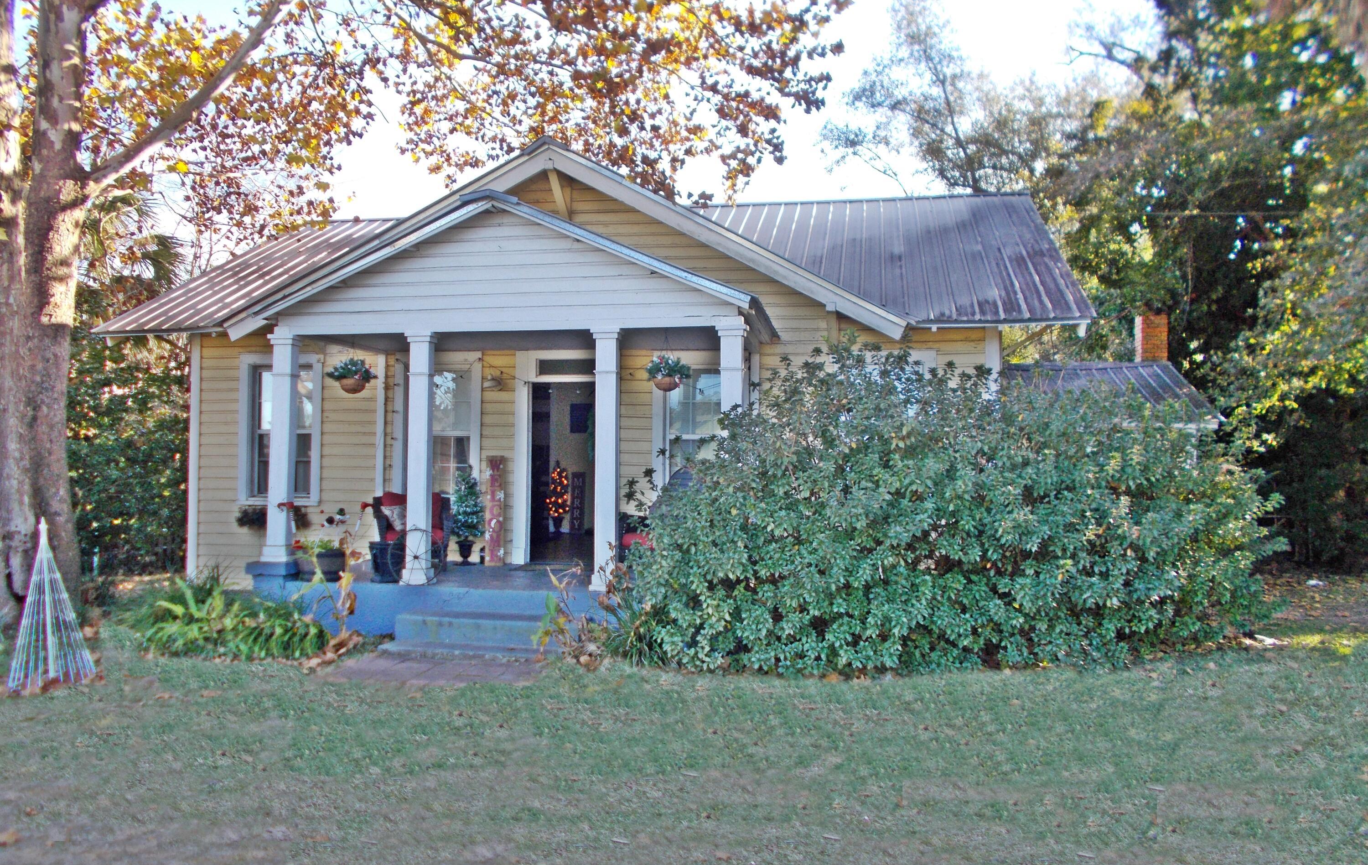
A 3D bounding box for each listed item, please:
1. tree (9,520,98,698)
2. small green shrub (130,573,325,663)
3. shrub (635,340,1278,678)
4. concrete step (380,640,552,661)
[{"bbox_3d":[-4.809,1.259,7.812,0.670,1.200,0.670,1,-1,0],"label":"tree"},{"bbox_3d":[-4.097,1.590,9.168,1.800,0.600,1.200,0,-1,11],"label":"small green shrub"},{"bbox_3d":[2.414,0.581,9.290,5.750,2.750,2.500,1,-1,0],"label":"shrub"},{"bbox_3d":[-1.762,1.867,8.818,1.600,0.110,0.370,0,-1,11],"label":"concrete step"}]

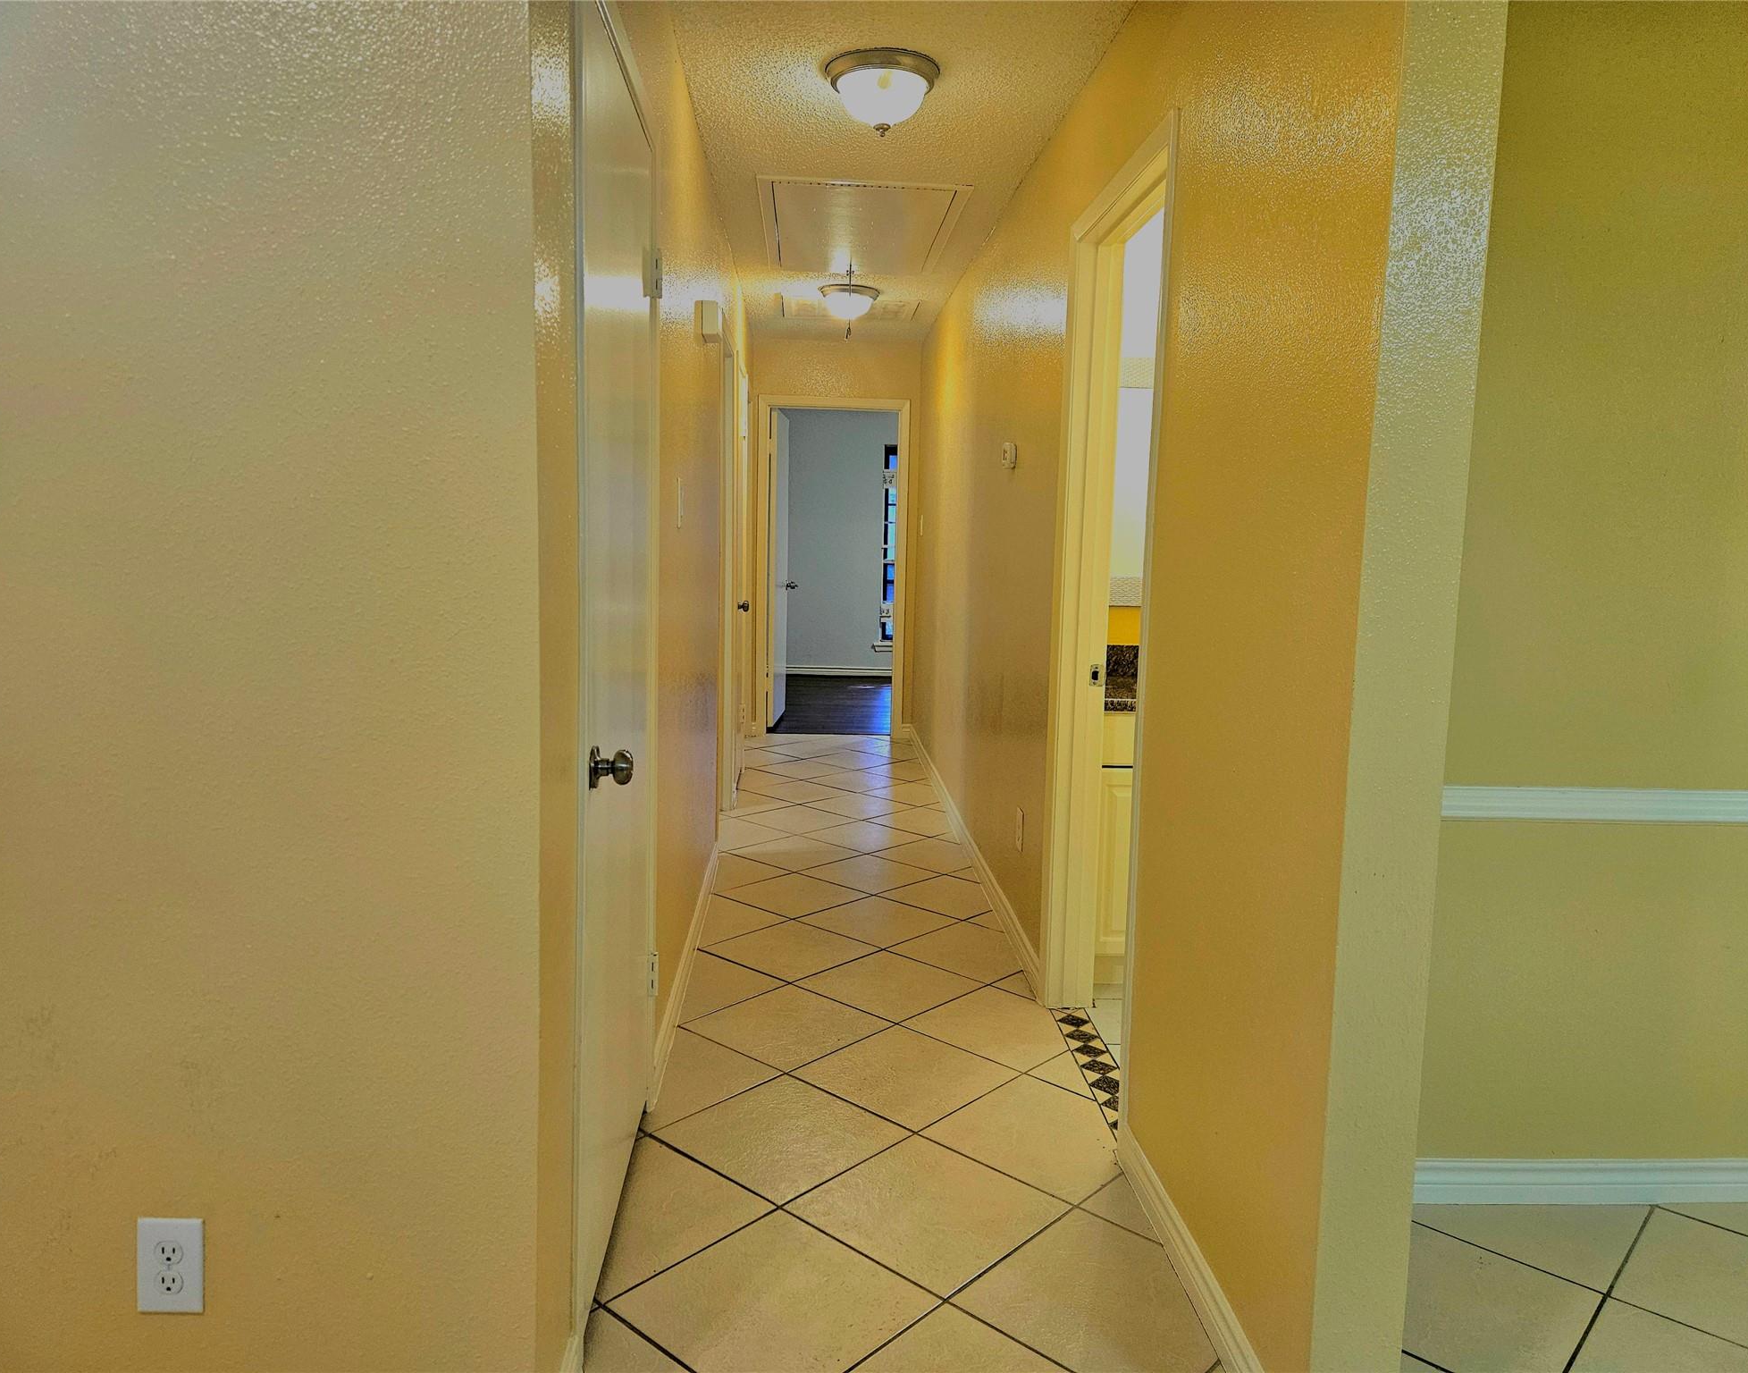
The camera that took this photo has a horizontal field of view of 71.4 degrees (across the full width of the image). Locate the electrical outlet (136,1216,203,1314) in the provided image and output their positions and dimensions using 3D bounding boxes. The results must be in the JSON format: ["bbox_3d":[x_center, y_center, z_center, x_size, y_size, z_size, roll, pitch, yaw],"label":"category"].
[{"bbox_3d":[-0.872,0.719,1.508,0.077,0.121,0.008,1,7,-3],"label":"electrical outlet"}]

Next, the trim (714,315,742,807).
[{"bbox_3d":[-0.631,-0.433,5.192,0.060,2.100,0.880,1,7,-3],"label":"trim"}]

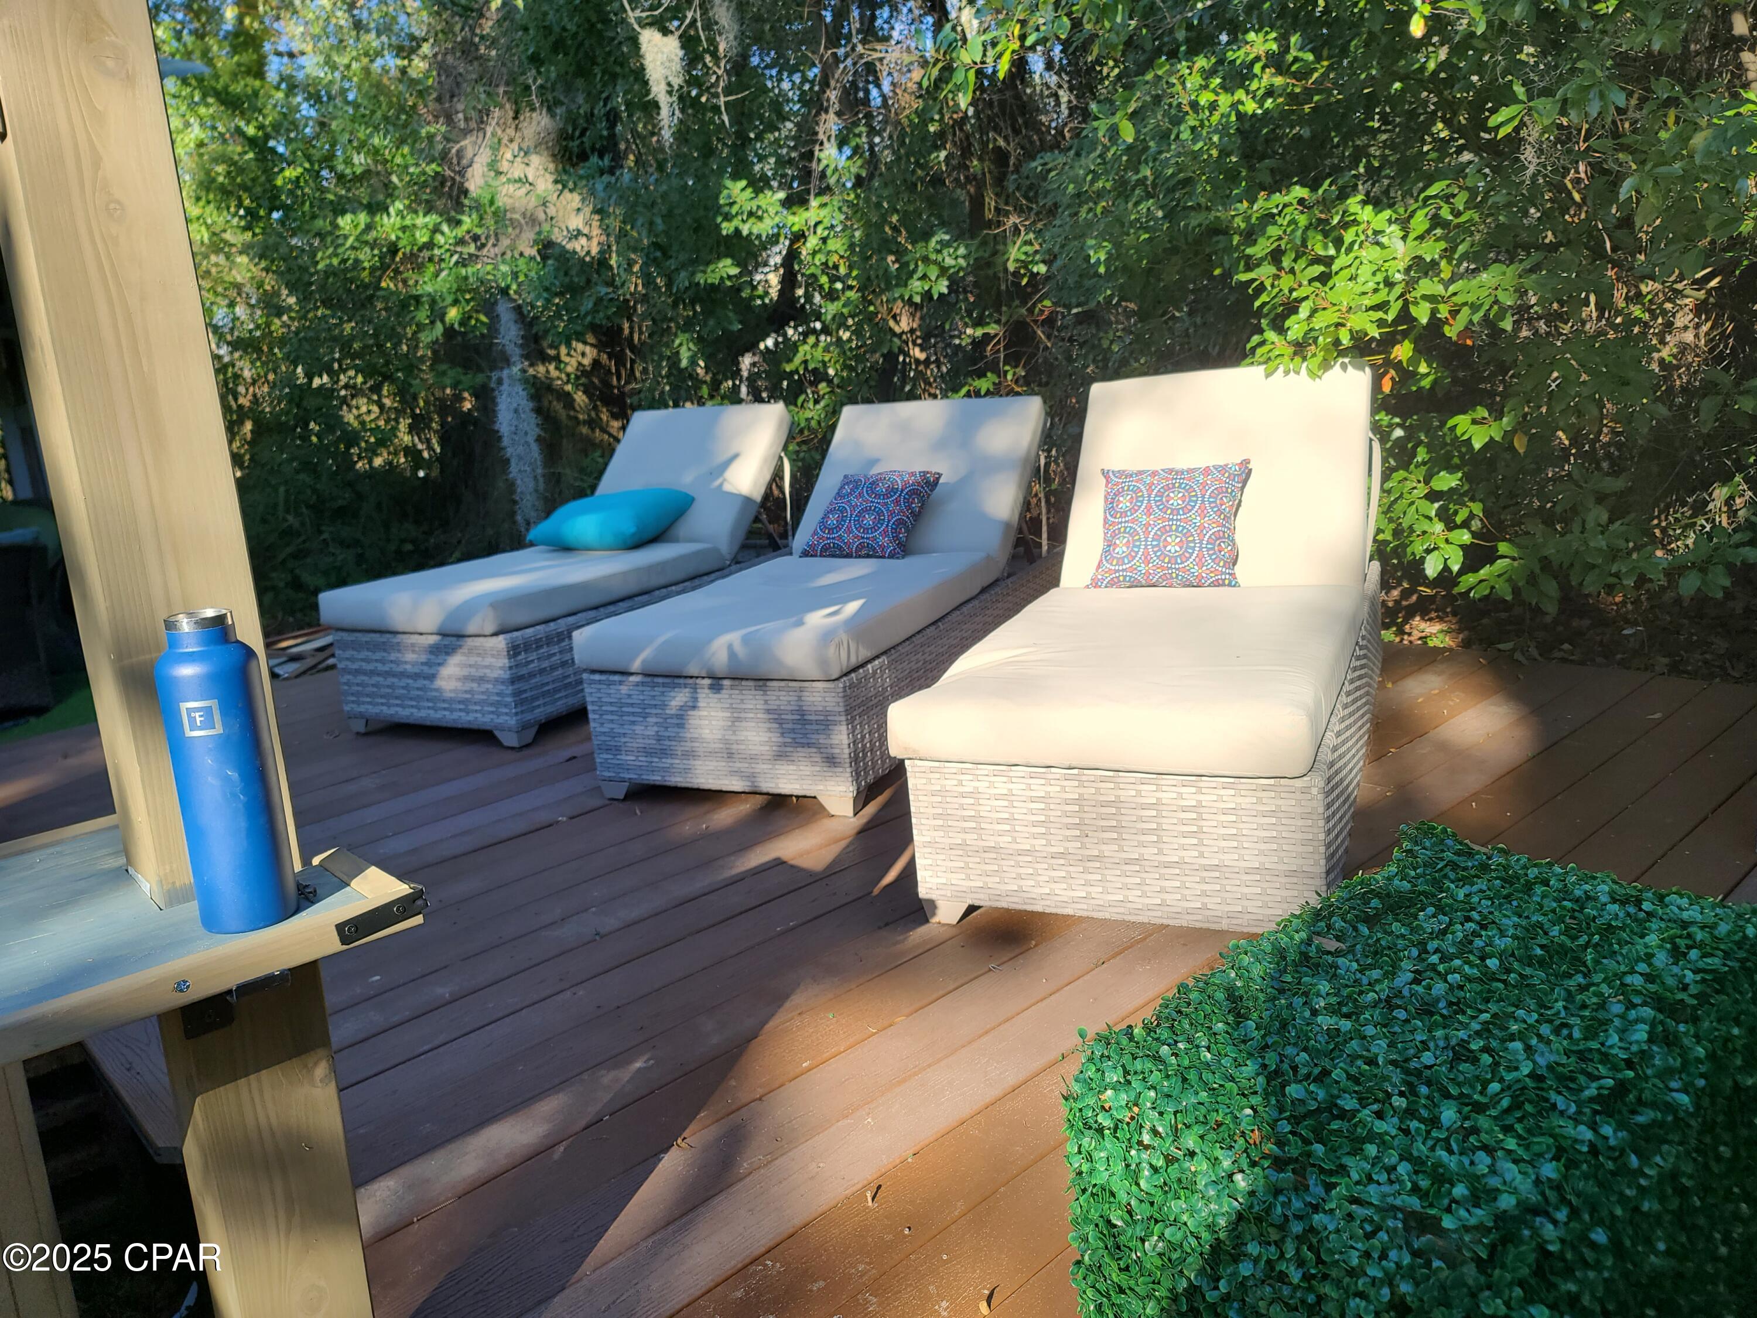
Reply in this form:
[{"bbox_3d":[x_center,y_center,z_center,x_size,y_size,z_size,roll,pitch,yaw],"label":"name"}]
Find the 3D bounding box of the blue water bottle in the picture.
[{"bbox_3d":[-0.571,0.096,1.111,0.080,0.275,0.080,-6,13,-12],"label":"blue water bottle"}]

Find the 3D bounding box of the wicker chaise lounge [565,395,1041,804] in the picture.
[{"bbox_3d":[-0.046,-0.307,4.026,0.770,0.920,2.030,1,15,24],"label":"wicker chaise lounge"}]

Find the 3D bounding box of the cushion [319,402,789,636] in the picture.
[{"bbox_3d":[-1.113,-0.587,4.797,0.765,0.590,1.895,2,15,27],"label":"cushion"}]

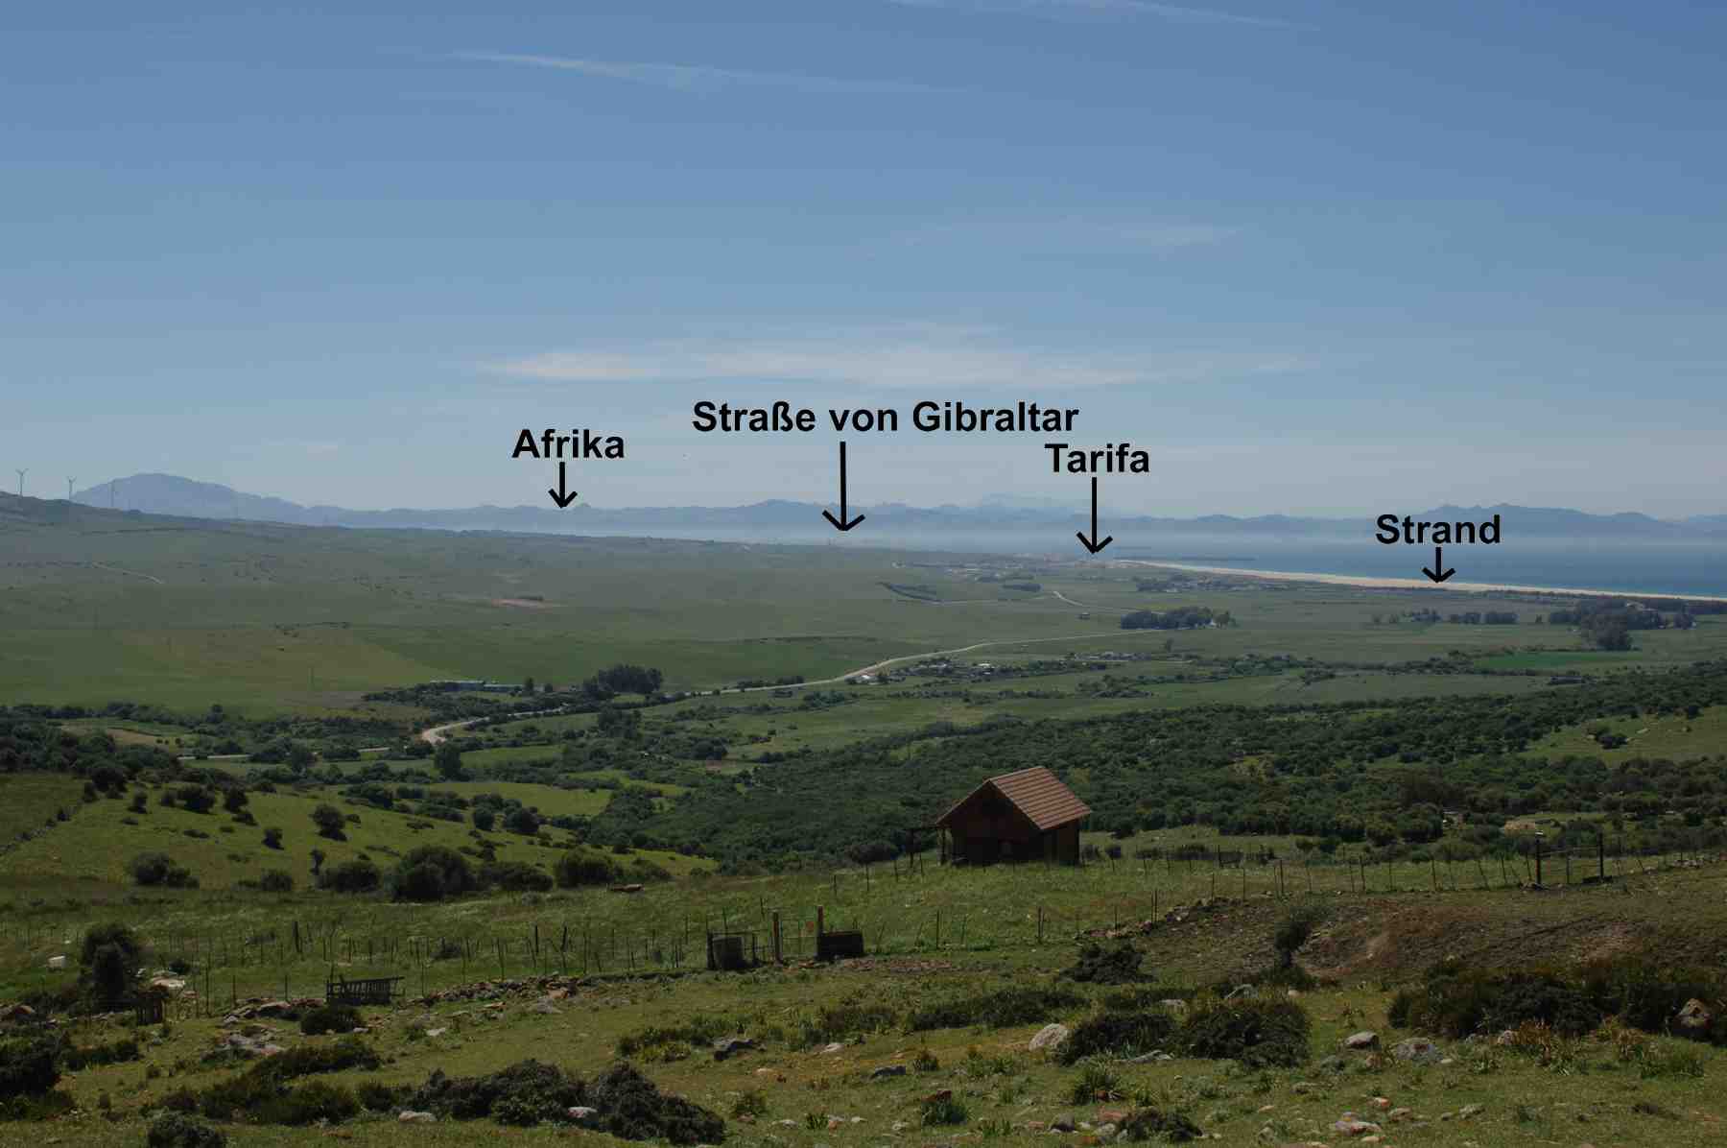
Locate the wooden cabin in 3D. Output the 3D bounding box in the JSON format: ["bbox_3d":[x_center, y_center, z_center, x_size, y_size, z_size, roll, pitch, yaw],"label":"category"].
[{"bbox_3d":[8.172,13.067,107.388,5.783,4.900,7.439,1,2,26],"label":"wooden cabin"}]

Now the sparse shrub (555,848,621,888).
[{"bbox_3d":[-15.041,16.053,110.000,3.500,2.150,3.000,0,1,-8],"label":"sparse shrub"}]

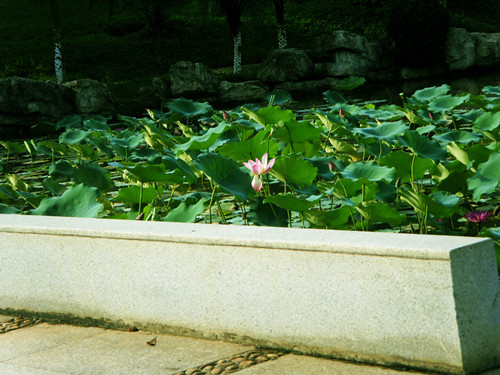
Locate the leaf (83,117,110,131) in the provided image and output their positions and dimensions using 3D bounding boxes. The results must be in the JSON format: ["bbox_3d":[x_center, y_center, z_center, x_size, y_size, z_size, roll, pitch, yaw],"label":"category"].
[{"bbox_3d":[-1.865,-0.777,20.528,0.333,0.139,0.317,-7,7,0],"label":"leaf"}]

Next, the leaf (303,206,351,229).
[{"bbox_3d":[0.453,0.178,10.000,0.278,0.062,0.264,-7,-14,0],"label":"leaf"}]

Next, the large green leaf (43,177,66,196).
[{"bbox_3d":[-1.642,-0.008,14.190,0.197,0.150,0.197,-7,7,0],"label":"large green leaf"}]

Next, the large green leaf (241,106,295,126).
[{"bbox_3d":[0.128,-0.521,12.400,0.396,0.102,0.340,-7,7,1],"label":"large green leaf"}]

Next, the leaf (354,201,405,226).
[{"bbox_3d":[0.728,0.146,9.500,0.281,0.101,0.250,-7,8,4],"label":"leaf"}]

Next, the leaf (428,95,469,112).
[{"bbox_3d":[1.844,-0.780,15.700,0.364,0.073,0.346,-11,19,0],"label":"leaf"}]

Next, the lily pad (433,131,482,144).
[{"bbox_3d":[1.645,-0.396,13.400,0.392,0.078,0.372,-4,11,0],"label":"lily pad"}]

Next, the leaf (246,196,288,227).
[{"bbox_3d":[0.108,0.148,10.400,0.277,0.055,0.264,-2,33,0],"label":"leaf"}]

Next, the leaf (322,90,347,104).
[{"bbox_3d":[0.965,-1.028,19.300,0.266,0.063,0.253,15,20,0],"label":"leaf"}]

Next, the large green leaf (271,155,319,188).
[{"bbox_3d":[0.261,-0.088,9.900,0.281,0.148,0.250,-7,7,2],"label":"large green leaf"}]

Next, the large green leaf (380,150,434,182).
[{"bbox_3d":[1.090,-0.145,11.700,0.365,0.093,0.347,-4,-21,0],"label":"large green leaf"}]

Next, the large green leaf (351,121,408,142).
[{"bbox_3d":[1.079,-0.471,13.978,0.454,0.121,0.431,-7,7,0],"label":"large green leaf"}]

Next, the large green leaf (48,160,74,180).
[{"bbox_3d":[-1.428,-0.129,12.800,0.197,0.125,0.200,-8,8,-6],"label":"large green leaf"}]

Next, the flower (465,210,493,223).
[{"bbox_3d":[1.312,0.166,9.700,0.150,0.060,0.150,-6,8,8],"label":"flower"}]

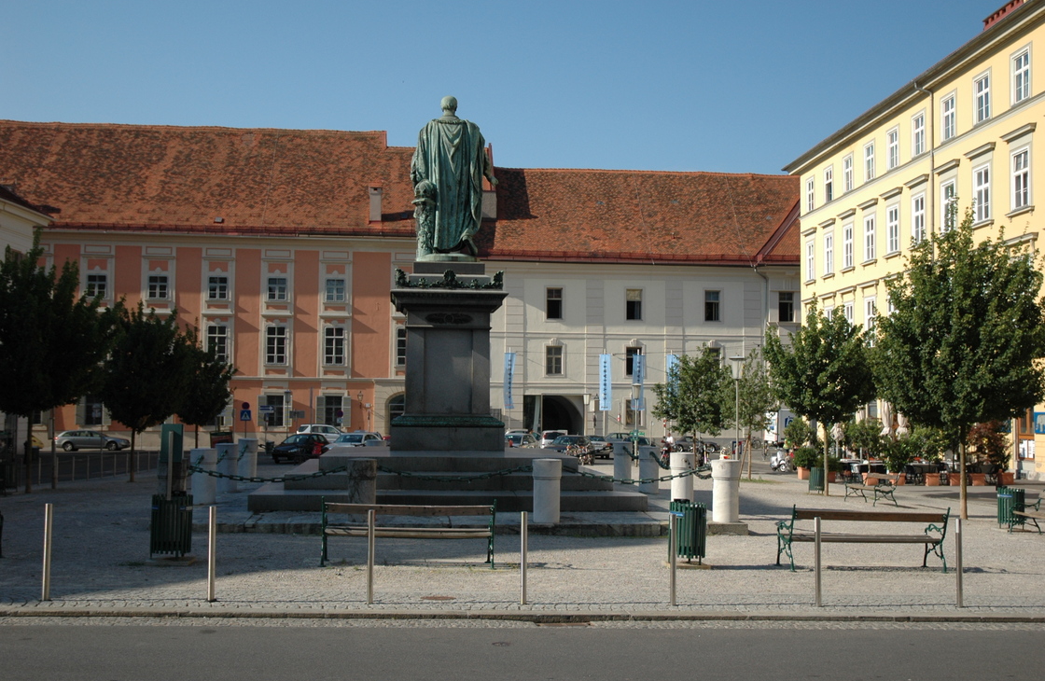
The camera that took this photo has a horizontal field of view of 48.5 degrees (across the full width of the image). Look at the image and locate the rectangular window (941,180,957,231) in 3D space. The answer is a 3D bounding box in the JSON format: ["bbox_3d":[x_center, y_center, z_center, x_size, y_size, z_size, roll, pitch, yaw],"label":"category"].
[{"bbox_3d":[17.777,-5.595,48.300,0.200,2.100,1.220,1,-3,-4],"label":"rectangular window"}]

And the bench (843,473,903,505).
[{"bbox_3d":[8.600,3.634,28.500,0.650,0.790,1.860,1,-3,-4],"label":"bench"}]

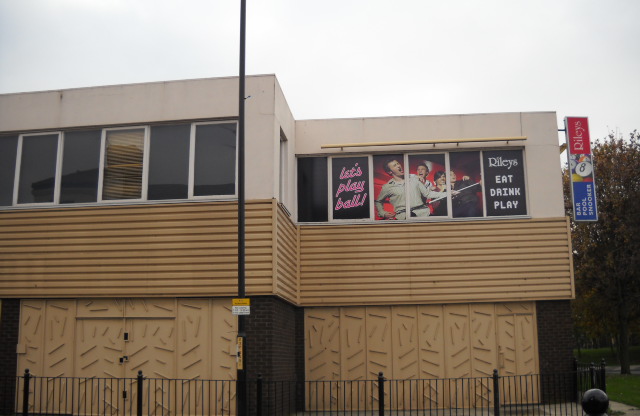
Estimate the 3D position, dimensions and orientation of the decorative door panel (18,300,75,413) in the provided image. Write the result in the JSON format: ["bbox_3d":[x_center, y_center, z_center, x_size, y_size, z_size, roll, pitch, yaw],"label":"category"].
[{"bbox_3d":[-5.704,3.080,14.667,1.240,2.288,0.100,-2,-12,7],"label":"decorative door panel"}]

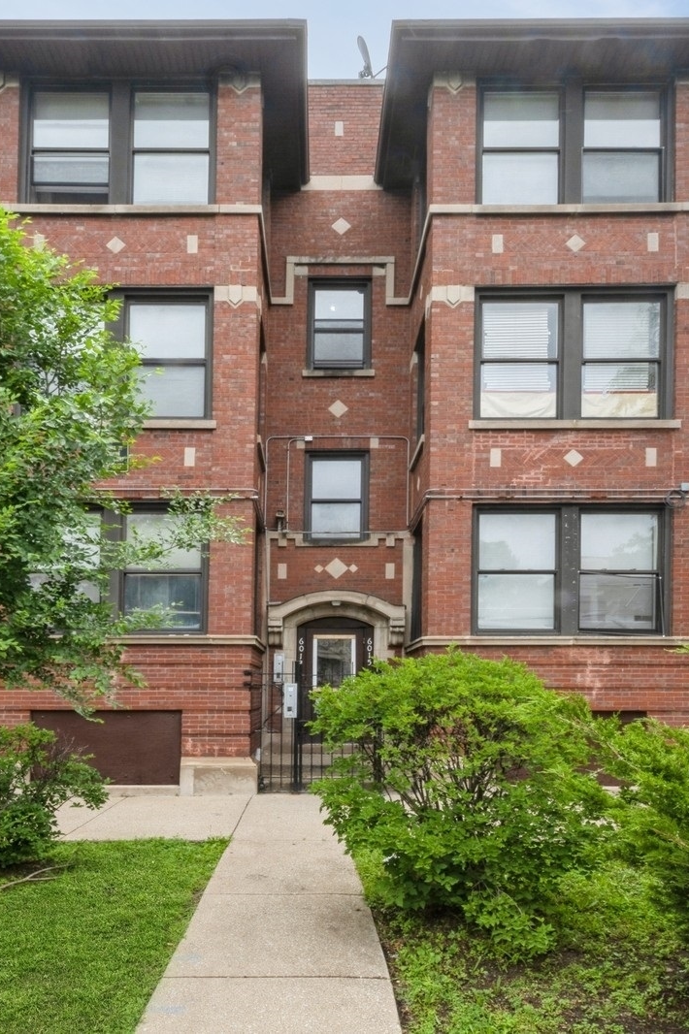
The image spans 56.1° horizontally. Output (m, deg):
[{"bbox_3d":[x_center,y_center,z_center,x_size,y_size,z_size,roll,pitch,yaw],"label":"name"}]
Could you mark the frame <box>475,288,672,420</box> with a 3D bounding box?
[{"bbox_3d":[3.343,-2.378,9.430,2.883,1.927,0.180,1,0,0],"label":"frame"}]

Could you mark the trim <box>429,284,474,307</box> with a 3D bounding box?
[{"bbox_3d":[1.540,-3.192,9.330,0.648,0.332,0.120,1,0,0],"label":"trim"}]

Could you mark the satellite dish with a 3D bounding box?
[{"bbox_3d":[0.424,-8.444,11.900,0.420,0.800,0.650,1,-1,0],"label":"satellite dish"}]

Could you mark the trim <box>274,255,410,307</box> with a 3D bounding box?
[{"bbox_3d":[-0.042,-4.131,11.300,2.395,0.890,0.160,1,0,0],"label":"trim"}]

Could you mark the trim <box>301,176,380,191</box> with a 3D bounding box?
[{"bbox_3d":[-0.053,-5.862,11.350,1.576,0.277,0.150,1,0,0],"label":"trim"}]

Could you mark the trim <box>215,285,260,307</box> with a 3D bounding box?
[{"bbox_3d":[-1.516,-3.122,9.150,0.620,0.310,0.170,1,-1,0],"label":"trim"}]

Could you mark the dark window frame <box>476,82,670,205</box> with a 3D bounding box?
[{"bbox_3d":[3.324,-5.448,9.450,2.730,1.754,0.180,1,0,0],"label":"dark window frame"}]

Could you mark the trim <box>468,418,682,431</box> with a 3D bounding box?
[{"bbox_3d":[3.247,-1.297,9.100,2.980,0.130,0.160,1,-1,0],"label":"trim"}]

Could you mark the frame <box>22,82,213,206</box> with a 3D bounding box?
[{"bbox_3d":[-3.210,-5.295,9.200,2.650,1.700,0.150,1,-1,0],"label":"frame"}]

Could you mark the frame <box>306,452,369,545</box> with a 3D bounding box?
[{"bbox_3d":[-0.138,-0.350,11.300,1.060,1.546,0.160,1,0,0],"label":"frame"}]

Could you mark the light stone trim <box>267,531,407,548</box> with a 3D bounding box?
[{"bbox_3d":[-0.147,0.388,11.200,2.416,0.315,0.200,1,0,0],"label":"light stone trim"}]

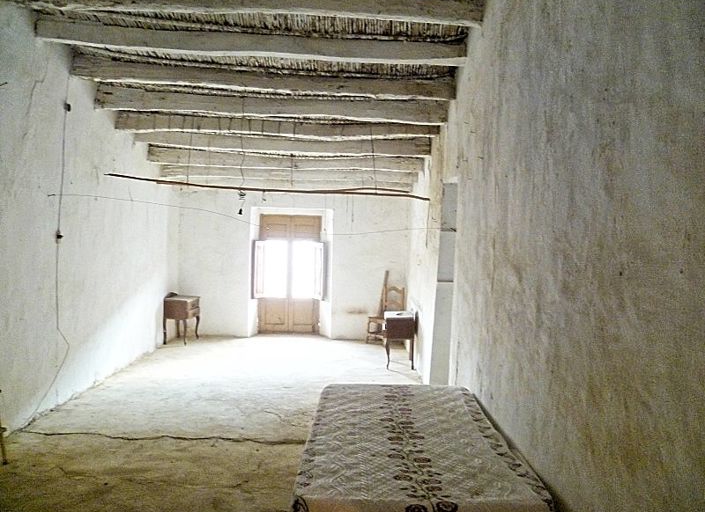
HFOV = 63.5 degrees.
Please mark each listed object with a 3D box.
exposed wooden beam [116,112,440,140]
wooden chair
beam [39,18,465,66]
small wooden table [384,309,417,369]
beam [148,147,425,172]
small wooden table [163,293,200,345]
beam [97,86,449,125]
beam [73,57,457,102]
[{"bbox_3d":[-0.843,-1.507,6.673,3.721,0.180,0.160,1,1,-2],"label":"exposed wooden beam"},{"bbox_3d":[0.545,0.969,9.226,0.420,0.910,0.430,2,1,38],"label":"wooden chair"},{"bbox_3d":[-0.823,-1.820,4.892,3.585,0.180,0.160,1,1,-2],"label":"beam"},{"bbox_3d":[0.628,1.077,7.466,0.420,0.730,0.540,1,1,0],"label":"small wooden table"},{"bbox_3d":[-0.894,-1.317,7.938,3.794,0.180,0.160,1,1,-2],"label":"beam"},{"bbox_3d":[-2.652,0.996,8.917,0.390,0.720,0.490,1,1,10],"label":"small wooden table"},{"bbox_3d":[-0.826,-1.563,6.075,3.677,0.180,0.160,1,1,-2],"label":"beam"},{"bbox_3d":[-0.822,-1.684,5.490,3.630,0.180,0.160,1,1,-2],"label":"beam"}]

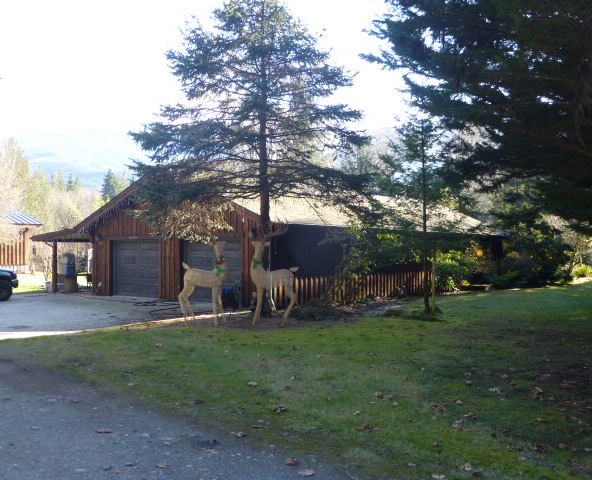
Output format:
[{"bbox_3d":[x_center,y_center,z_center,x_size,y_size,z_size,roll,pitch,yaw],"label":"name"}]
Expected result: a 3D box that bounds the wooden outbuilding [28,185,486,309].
[{"bbox_3d":[-0.697,-0.042,29.262,13.495,4.531,17.139,-1,-1,38],"label":"wooden outbuilding"}]

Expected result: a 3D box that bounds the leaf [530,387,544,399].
[{"bbox_3d":[2.689,1.698,7.000,0.160,0.080,0.140,0,-1,18],"label":"leaf"}]

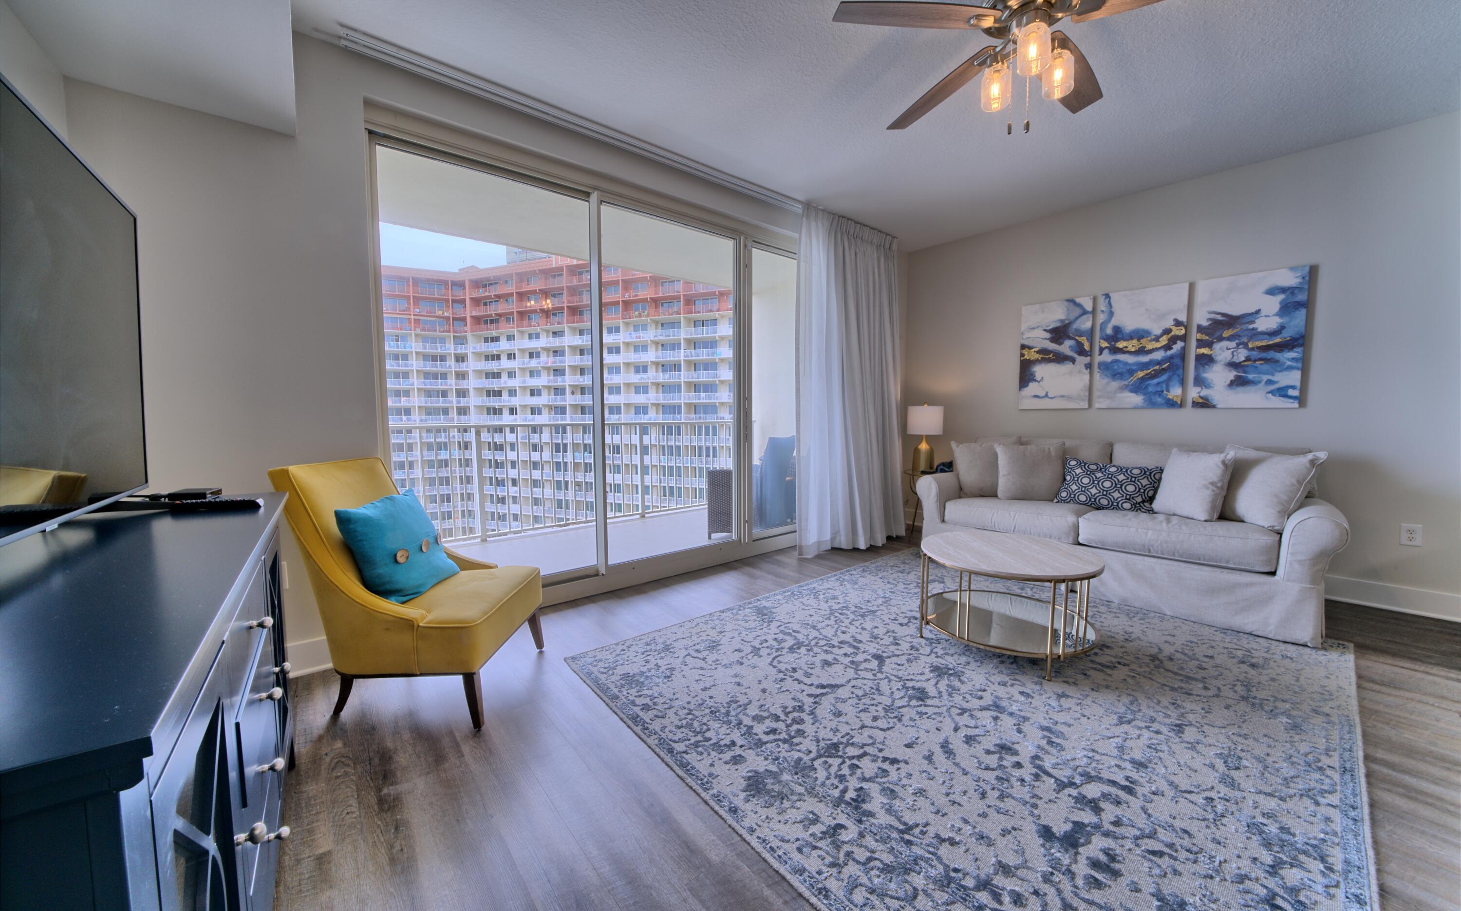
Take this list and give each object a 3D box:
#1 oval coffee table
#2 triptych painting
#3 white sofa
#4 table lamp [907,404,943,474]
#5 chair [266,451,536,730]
[{"bbox_3d":[1.407,0.704,2.501,0.800,0.443,0.800,-4,6,-39],"label":"oval coffee table"},{"bbox_3d":[2.996,-0.771,3.575,0.035,0.857,1.585,-4,6,-39],"label":"triptych painting"},{"bbox_3d":[2.572,0.390,3.431,0.931,0.920,2.192,-4,6,-39],"label":"white sofa"},{"bbox_3d":[1.792,-0.156,4.486,0.335,0.652,0.335,-4,6,-39],"label":"table lamp"},{"bbox_3d":[-1.325,0.509,2.093,0.817,0.978,0.678,-1,5,1],"label":"chair"}]

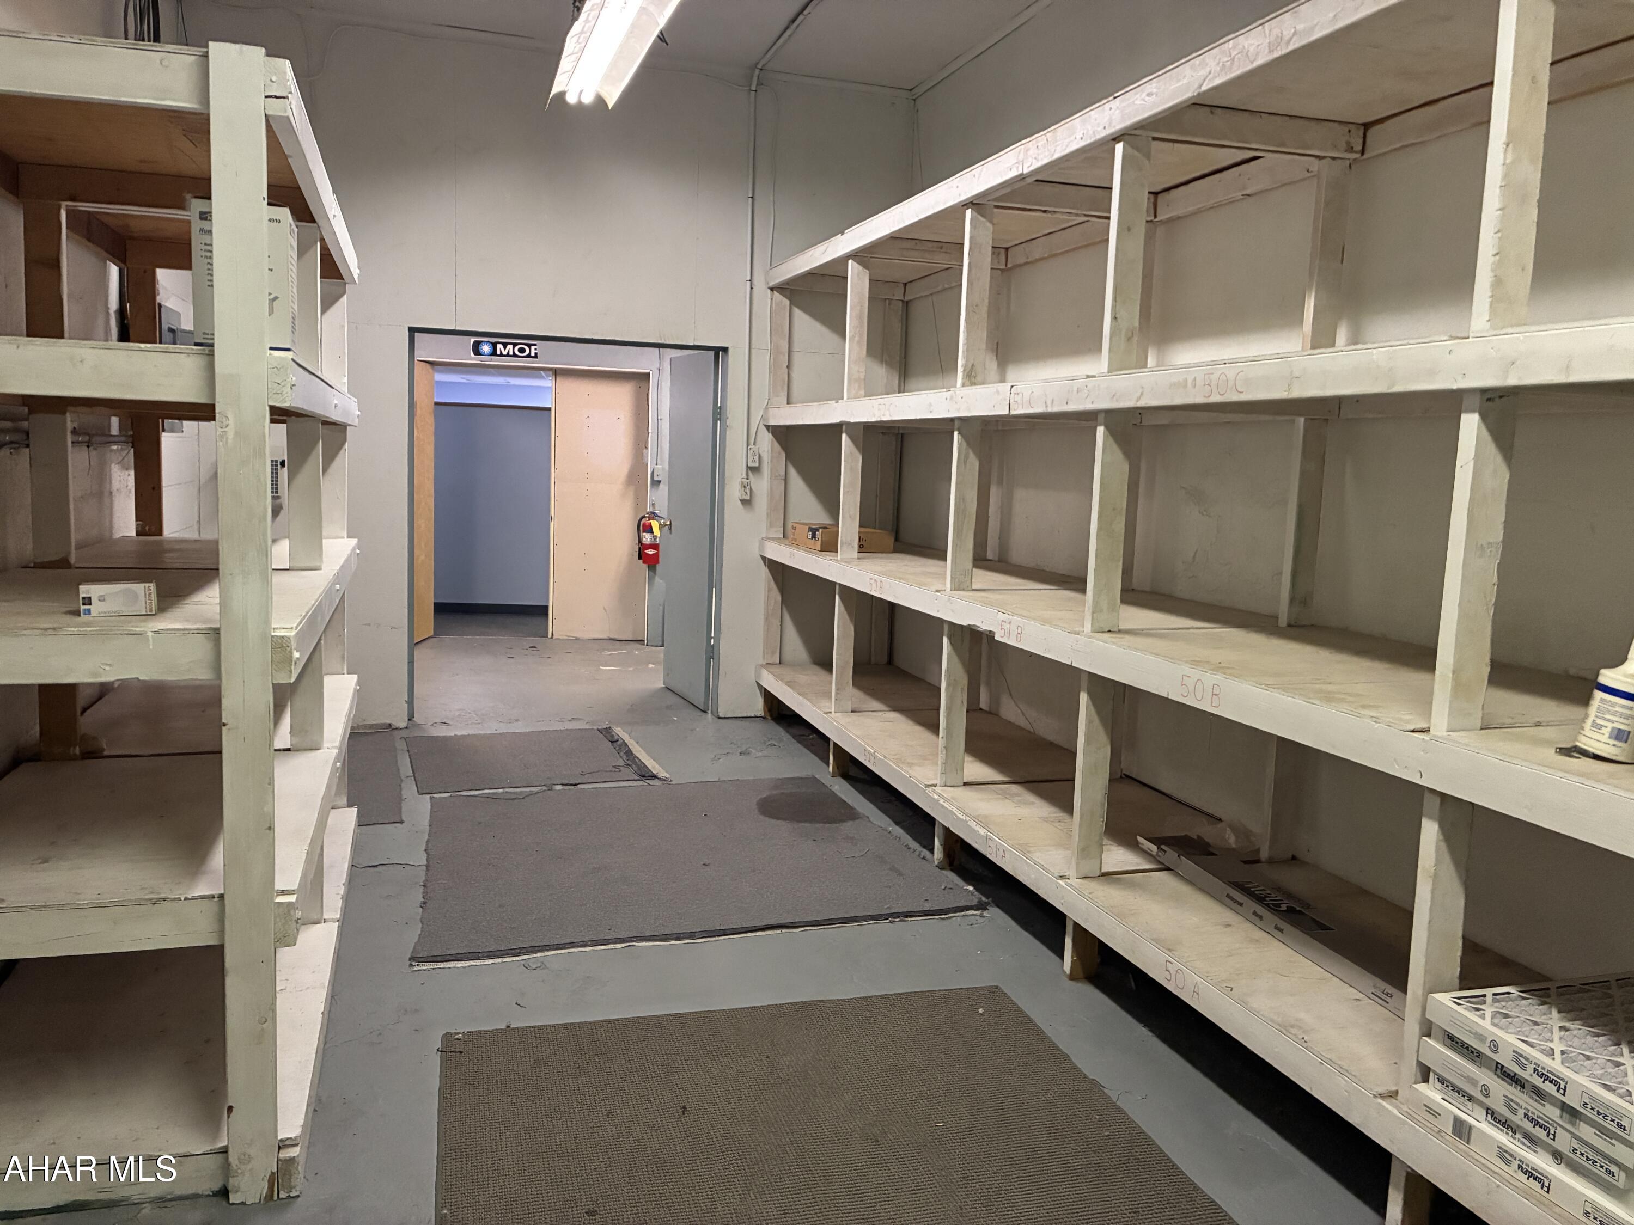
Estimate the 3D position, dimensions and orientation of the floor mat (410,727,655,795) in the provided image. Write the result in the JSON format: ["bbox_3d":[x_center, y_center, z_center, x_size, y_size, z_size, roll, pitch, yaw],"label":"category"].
[{"bbox_3d":[-1.452,0.716,6.101,1.064,0.012,1.126,-1,8,-21],"label":"floor mat"}]

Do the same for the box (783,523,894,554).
[{"bbox_3d":[0.124,-0.399,6.527,0.380,0.106,0.664,0,7,-15],"label":"box"}]

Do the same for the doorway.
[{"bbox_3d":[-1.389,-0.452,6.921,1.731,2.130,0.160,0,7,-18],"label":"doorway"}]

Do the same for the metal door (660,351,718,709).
[{"bbox_3d":[-0.775,-0.513,7.580,0.050,2.104,0.856,-1,8,-24],"label":"metal door"}]

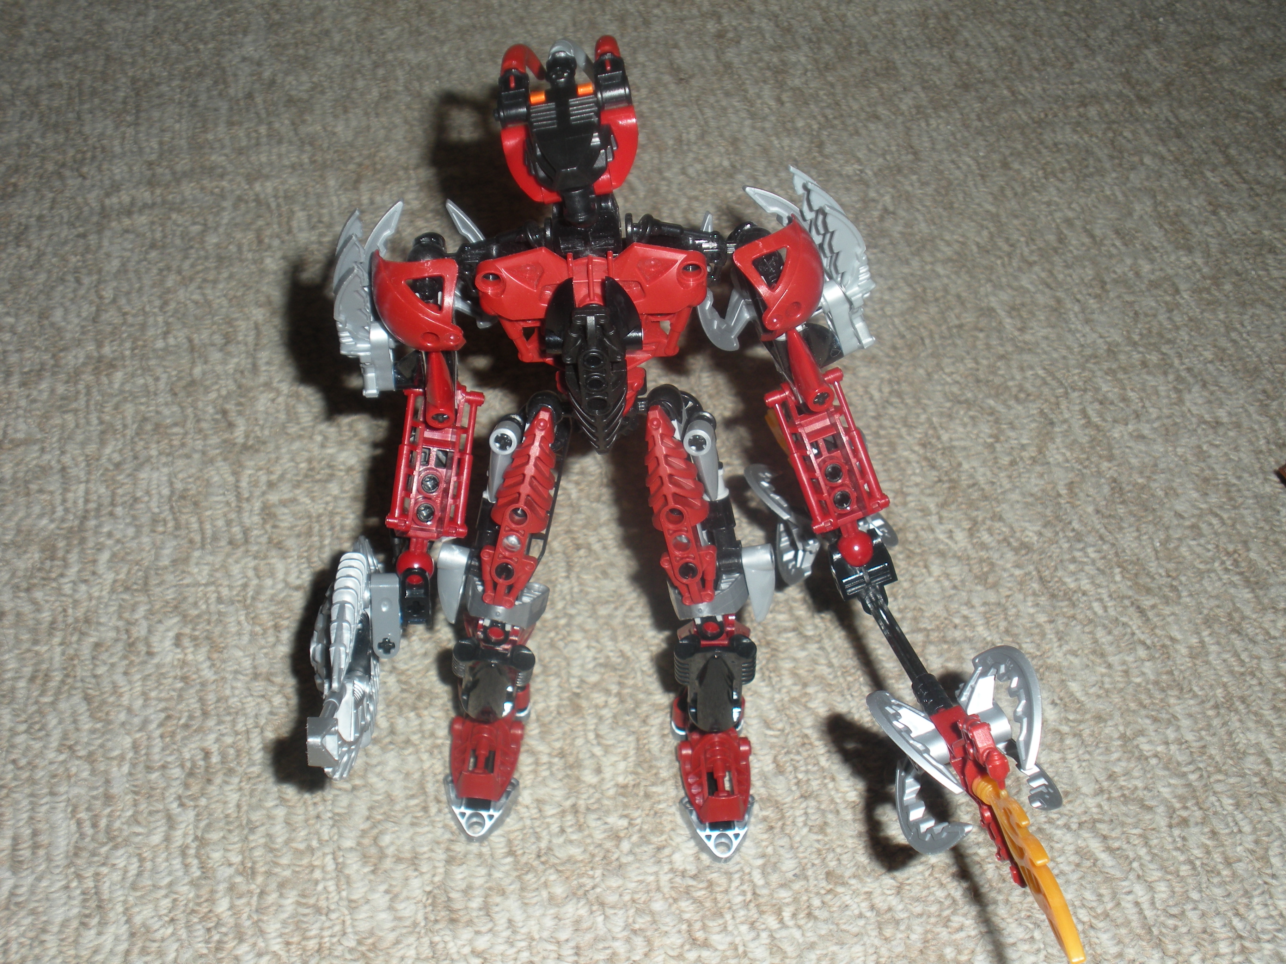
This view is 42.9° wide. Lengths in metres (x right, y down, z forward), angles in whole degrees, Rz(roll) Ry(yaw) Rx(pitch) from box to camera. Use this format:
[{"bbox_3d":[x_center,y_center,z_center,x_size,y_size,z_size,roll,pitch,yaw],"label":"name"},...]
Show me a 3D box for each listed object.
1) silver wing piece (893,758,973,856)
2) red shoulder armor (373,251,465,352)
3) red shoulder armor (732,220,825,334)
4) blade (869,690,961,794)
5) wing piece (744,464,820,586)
[{"bbox_3d":[0.080,0.087,0.447,0.021,0.010,0.029,-34,53,11],"label":"silver wing piece"},{"bbox_3d":[-0.056,-0.045,0.408,0.022,0.024,0.015,10,39,11],"label":"red shoulder armor"},{"bbox_3d":[0.034,-0.052,0.413,0.022,0.024,0.015,-28,33,1],"label":"red shoulder armor"},{"bbox_3d":[0.073,0.070,0.437,0.034,0.011,0.019,47,36,18],"label":"blade"},{"bbox_3d":[0.044,0.014,0.510,0.018,0.020,0.033,-16,52,-13],"label":"wing piece"}]

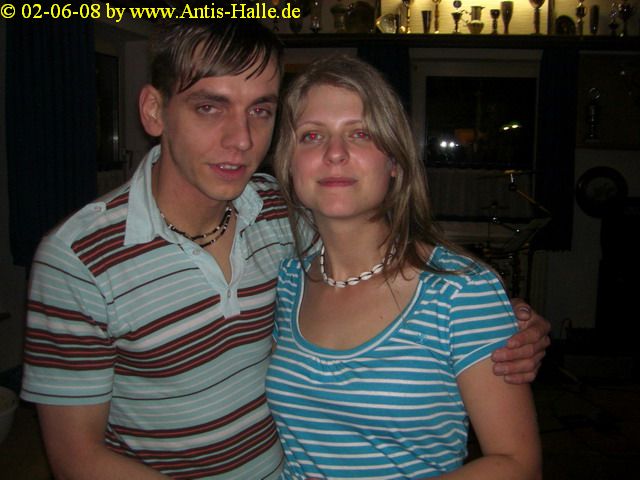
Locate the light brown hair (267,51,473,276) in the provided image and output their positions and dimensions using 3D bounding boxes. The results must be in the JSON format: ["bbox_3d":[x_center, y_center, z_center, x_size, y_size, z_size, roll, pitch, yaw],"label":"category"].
[{"bbox_3d":[0.065,-0.108,1.020,0.250,0.300,0.230,1,5,9],"label":"light brown hair"}]

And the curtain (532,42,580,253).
[{"bbox_3d":[1.575,-0.612,4.700,0.260,1.370,0.120,1,4,0],"label":"curtain"}]

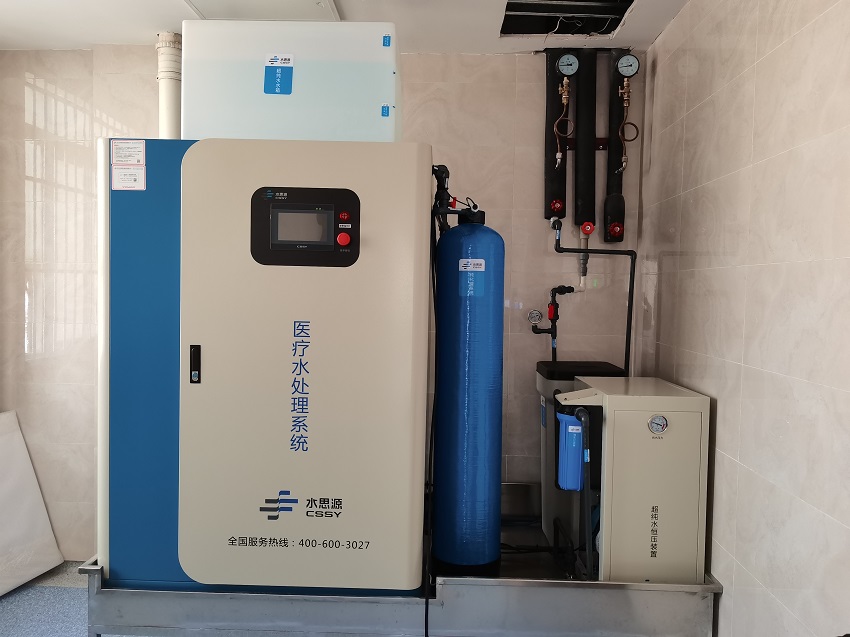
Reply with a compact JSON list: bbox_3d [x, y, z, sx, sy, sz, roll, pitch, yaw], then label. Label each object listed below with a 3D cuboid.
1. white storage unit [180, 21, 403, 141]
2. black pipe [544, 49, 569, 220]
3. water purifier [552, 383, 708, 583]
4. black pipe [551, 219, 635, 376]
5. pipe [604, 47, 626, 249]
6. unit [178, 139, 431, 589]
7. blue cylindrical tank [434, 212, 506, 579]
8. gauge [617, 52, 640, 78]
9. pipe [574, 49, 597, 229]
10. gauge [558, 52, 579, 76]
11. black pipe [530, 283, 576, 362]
[{"bbox_3d":[-0.458,-0.793,2.431,0.725,0.438,0.350,1,3,2],"label":"white storage unit"},{"bbox_3d":[0.605,-0.846,3.046,0.096,0.768,0.096,1,3,2],"label":"black pipe"},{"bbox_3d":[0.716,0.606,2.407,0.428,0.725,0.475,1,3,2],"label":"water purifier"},{"bbox_3d":[0.769,-0.098,3.063,0.374,0.704,0.100,1,3,2],"label":"black pipe"},{"bbox_3d":[0.870,-0.786,3.039,0.094,0.880,0.094,1,3,2],"label":"pipe"},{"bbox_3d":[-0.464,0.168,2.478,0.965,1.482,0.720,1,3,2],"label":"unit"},{"bbox_3d":[0.168,0.299,2.561,0.258,1.352,0.260,1,3,2],"label":"blue cylindrical tank"},{"bbox_3d":[0.891,-1.104,2.916,0.100,0.104,0.055,1,3,2],"label":"gauge"},{"bbox_3d":[0.740,-0.824,3.042,0.096,0.808,0.096,1,3,2],"label":"pipe"},{"bbox_3d":[0.629,-1.109,2.926,0.100,0.104,0.055,1,3,2],"label":"gauge"},{"bbox_3d":[0.587,0.022,3.065,0.196,0.348,0.060,1,3,2],"label":"black pipe"}]

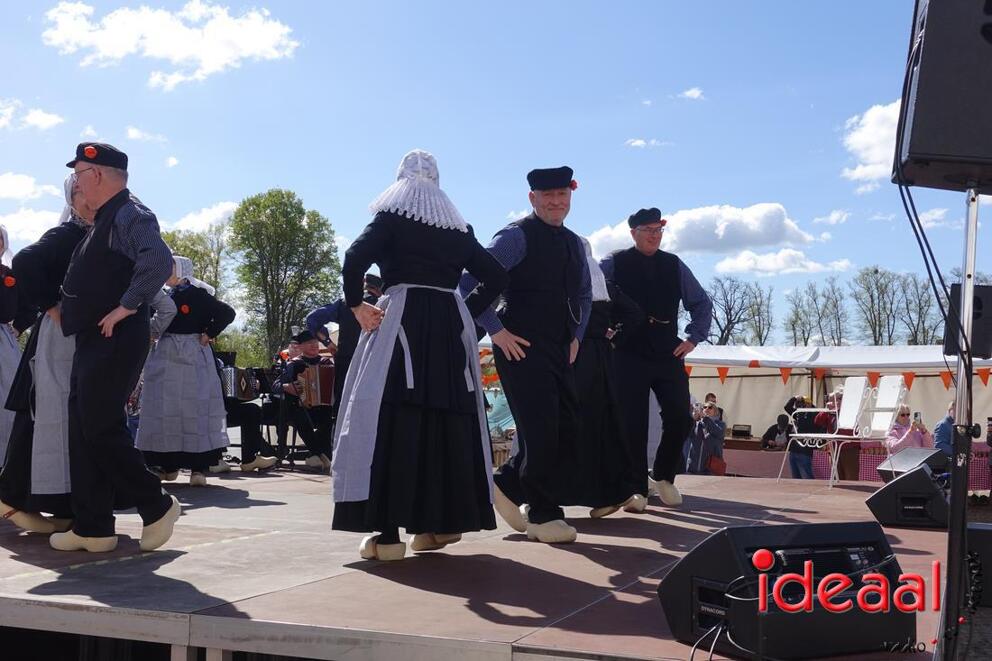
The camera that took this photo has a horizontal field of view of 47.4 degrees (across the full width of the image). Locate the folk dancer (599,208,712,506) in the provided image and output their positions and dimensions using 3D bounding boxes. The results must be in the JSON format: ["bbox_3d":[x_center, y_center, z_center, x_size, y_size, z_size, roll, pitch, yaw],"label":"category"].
[{"bbox_3d":[0.960,0.170,6.970,0.740,1.810,0.460,0,-3,0],"label":"folk dancer"}]

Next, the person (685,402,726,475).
[{"bbox_3d":[2.600,1.620,14.000,0.540,1.480,0.500,-1,-4,30],"label":"person"}]

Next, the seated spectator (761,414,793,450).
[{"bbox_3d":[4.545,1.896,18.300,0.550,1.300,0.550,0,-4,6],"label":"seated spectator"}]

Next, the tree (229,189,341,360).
[{"bbox_3d":[-10.299,-0.876,55.000,5.600,12.000,5.400,0,-4,0],"label":"tree"}]

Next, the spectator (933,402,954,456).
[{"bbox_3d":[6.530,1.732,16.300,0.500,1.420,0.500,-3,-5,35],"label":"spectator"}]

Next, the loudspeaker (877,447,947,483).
[{"bbox_3d":[3.372,1.096,9.100,0.450,0.350,0.480,-3,-5,37],"label":"loudspeaker"}]

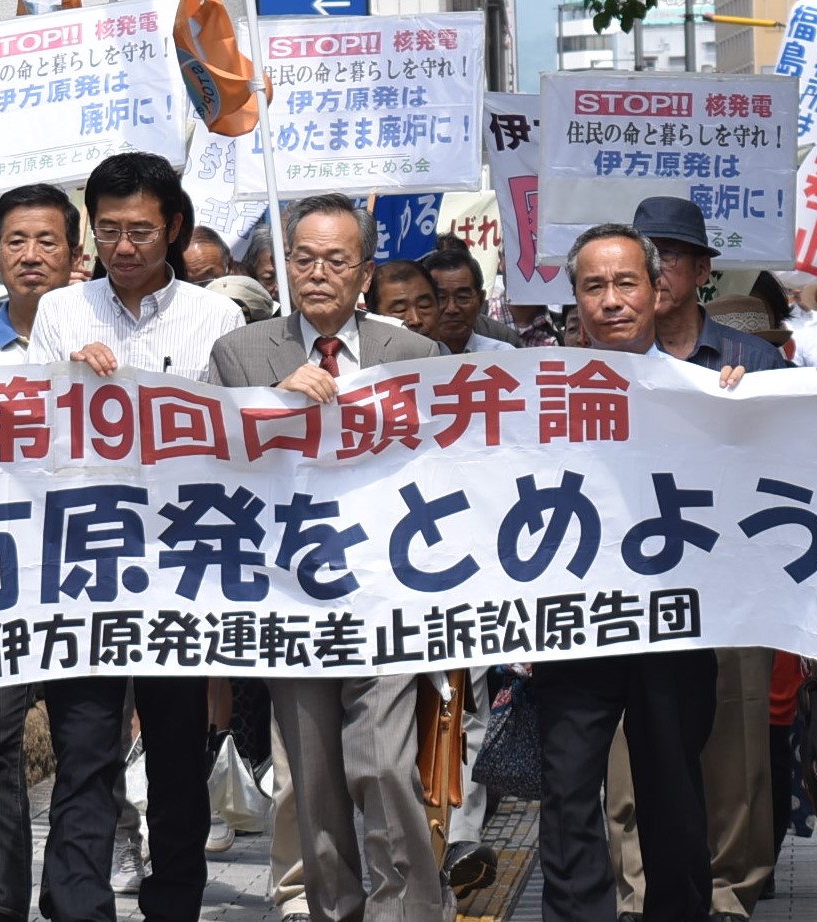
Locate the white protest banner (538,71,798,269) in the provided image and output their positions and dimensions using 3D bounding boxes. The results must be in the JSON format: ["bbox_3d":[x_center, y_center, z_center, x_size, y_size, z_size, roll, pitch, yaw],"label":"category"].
[{"bbox_3d":[0.643,-0.718,7.800,0.635,0.475,0.025,1,3,1],"label":"white protest banner"}]

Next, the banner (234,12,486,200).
[{"bbox_3d":[-0.125,-0.914,8.100,0.635,0.472,0.025,0,3,-3],"label":"banner"}]

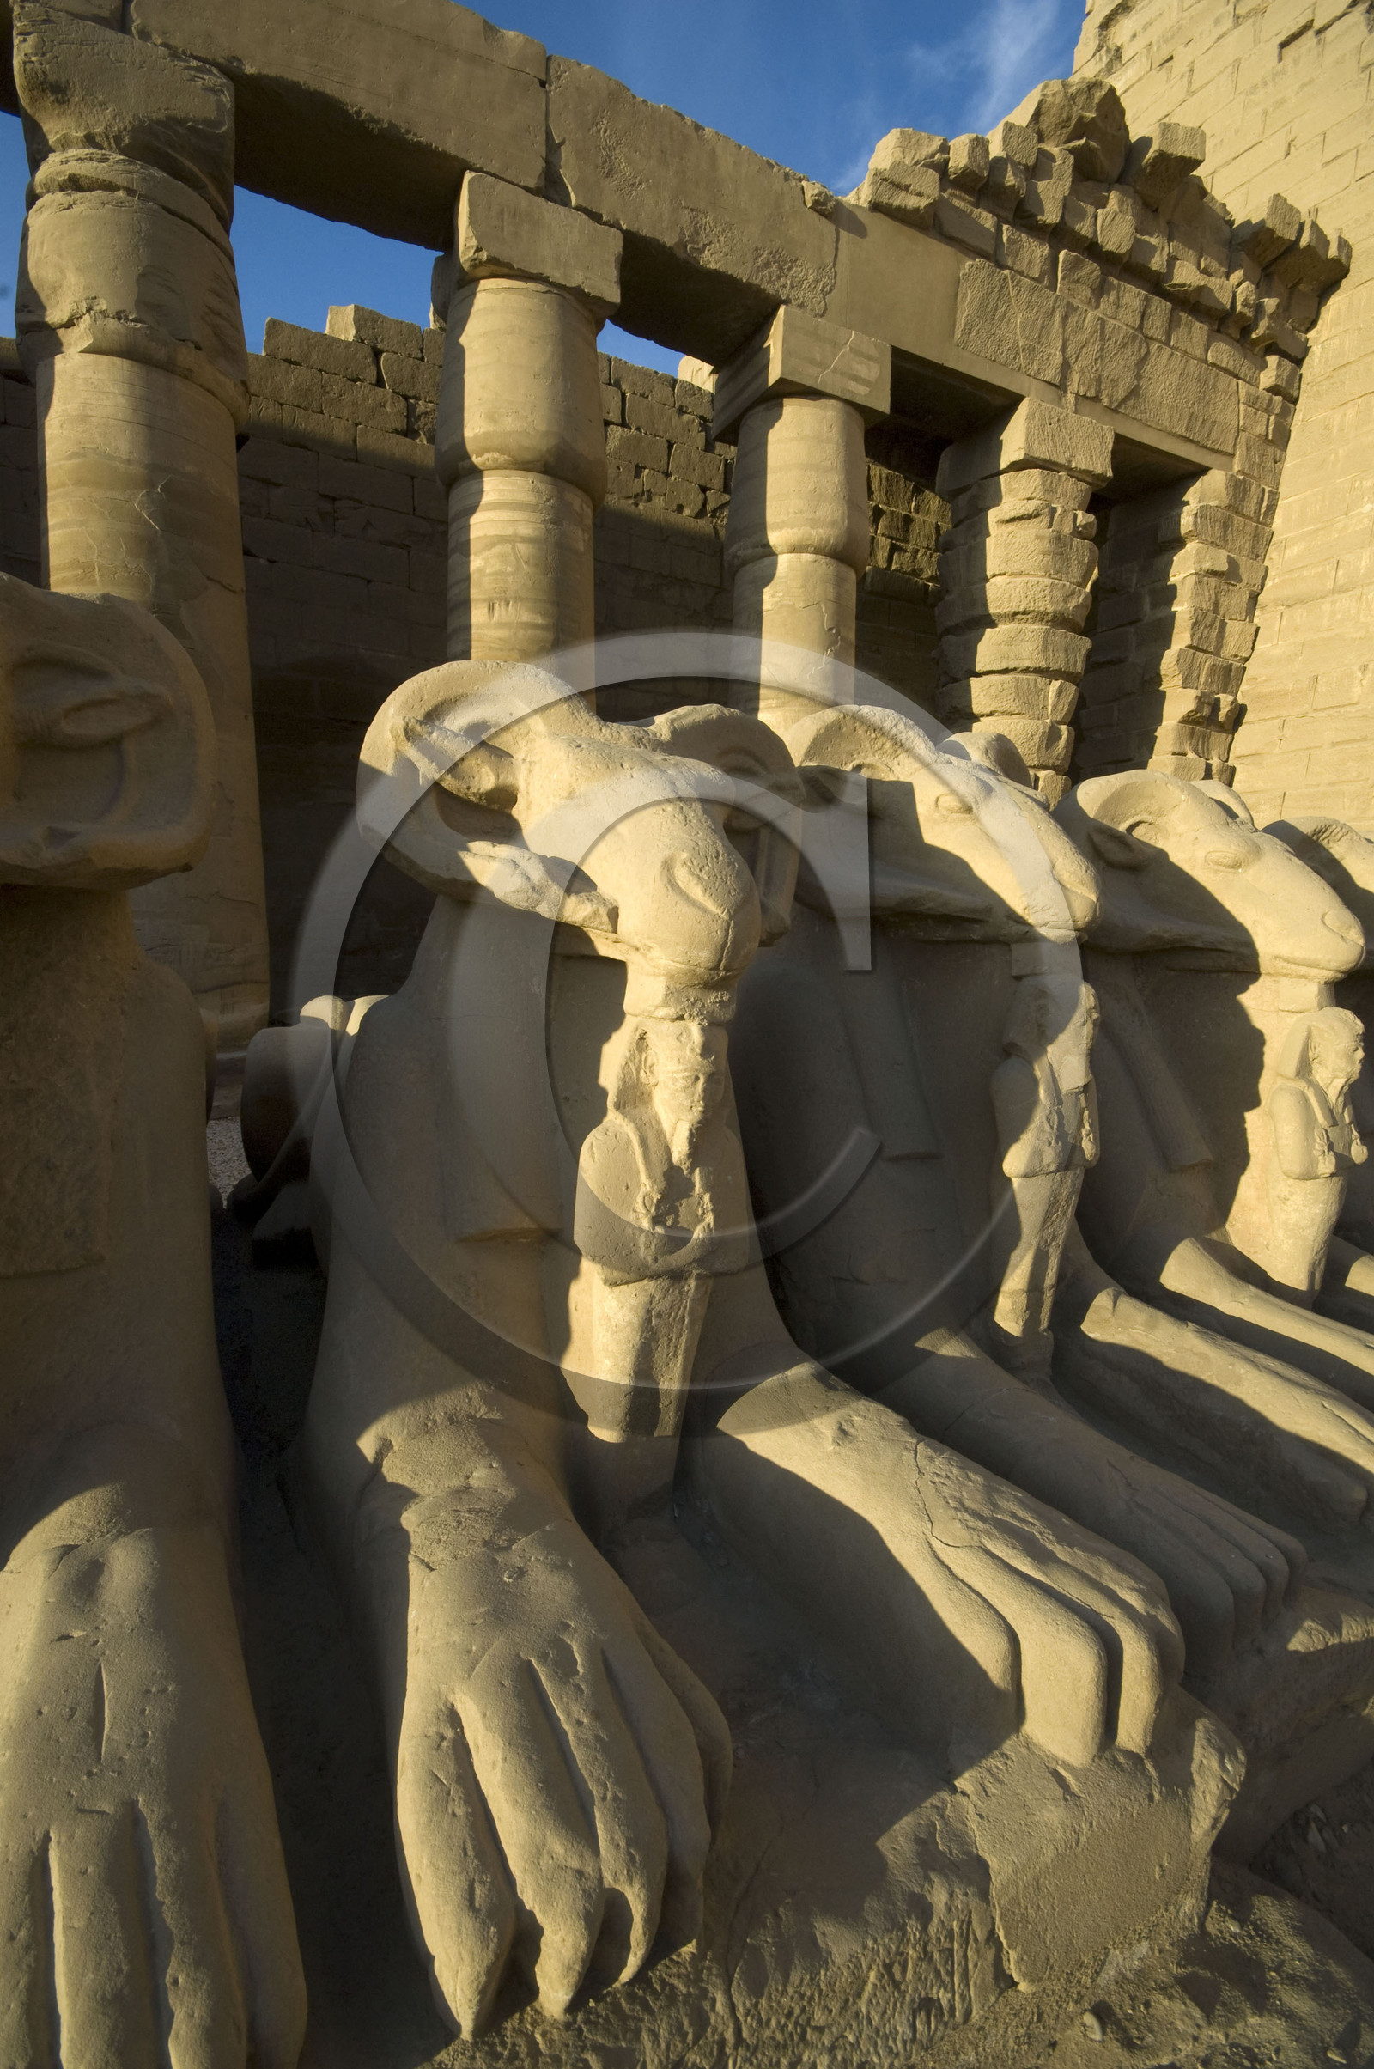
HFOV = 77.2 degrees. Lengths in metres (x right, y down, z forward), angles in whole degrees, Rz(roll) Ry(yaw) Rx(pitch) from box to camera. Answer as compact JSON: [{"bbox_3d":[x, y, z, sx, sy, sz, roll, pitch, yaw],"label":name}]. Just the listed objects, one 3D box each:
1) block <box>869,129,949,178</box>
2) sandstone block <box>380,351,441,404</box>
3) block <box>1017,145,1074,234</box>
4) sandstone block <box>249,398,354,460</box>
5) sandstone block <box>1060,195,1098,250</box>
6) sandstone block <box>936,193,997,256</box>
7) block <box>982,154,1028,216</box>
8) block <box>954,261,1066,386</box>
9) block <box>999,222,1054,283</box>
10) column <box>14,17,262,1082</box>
[{"bbox_3d":[3.032,-12.047,12.137,0.970,0.500,0.670,-2,6,-26],"label":"block"},{"bbox_3d":[-4.189,-9.967,13.325,1.008,0.538,0.661,-3,11,-26],"label":"sandstone block"},{"bbox_3d":[5.143,-12.402,12.769,0.750,0.851,0.582,-3,11,-26],"label":"block"},{"bbox_3d":[-6.213,-9.604,13.892,1.536,0.624,0.720,-3,12,-27],"label":"sandstone block"},{"bbox_3d":[5.098,-10.917,11.780,0.563,0.388,0.650,-2,9,-26],"label":"sandstone block"},{"bbox_3d":[3.937,-11.727,12.727,1.064,0.549,0.616,-3,11,-26],"label":"sandstone block"},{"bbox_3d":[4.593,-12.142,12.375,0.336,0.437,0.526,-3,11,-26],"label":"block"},{"bbox_3d":[4.786,-10.797,13.394,2.150,1.180,0.800,-2,6,-26],"label":"block"},{"bbox_3d":[4.993,-11.764,13.154,0.896,0.549,0.616,-3,11,-26],"label":"block"},{"bbox_3d":[-5.287,-4.227,8.560,1.804,8.701,1.794,-2,9,-26],"label":"column"}]

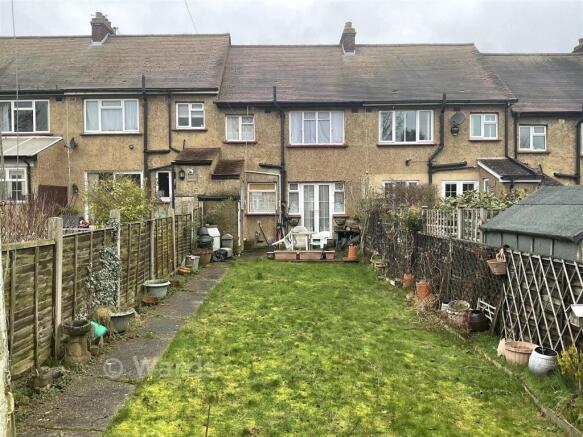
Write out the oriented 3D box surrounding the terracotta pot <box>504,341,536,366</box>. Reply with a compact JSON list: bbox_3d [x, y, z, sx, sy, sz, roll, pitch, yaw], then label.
[{"bbox_3d":[2.679,1.593,5.700,0.400,0.230,0.400,0,1,0],"label":"terracotta pot"}]

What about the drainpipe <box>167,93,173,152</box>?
[{"bbox_3d":[-4.297,-3.428,17.257,0.086,2.091,0.091,-1,1,0],"label":"drainpipe"}]

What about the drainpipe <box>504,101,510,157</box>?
[{"bbox_3d":[7.763,-3.235,17.550,0.140,2.020,0.140,0,1,0],"label":"drainpipe"}]

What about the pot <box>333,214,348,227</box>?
[{"bbox_3d":[1.761,0.083,17.550,0.440,0.340,0.280,0,1,0],"label":"pot"}]

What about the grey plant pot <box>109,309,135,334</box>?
[{"bbox_3d":[-2.199,1.340,6.354,0.304,0.259,0.304,-1,1,0],"label":"grey plant pot"}]

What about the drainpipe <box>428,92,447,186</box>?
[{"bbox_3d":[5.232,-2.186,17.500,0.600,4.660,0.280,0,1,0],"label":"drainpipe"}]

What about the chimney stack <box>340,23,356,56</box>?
[{"bbox_3d":[2.433,-7.602,21.112,0.507,1.404,1.370,-1,1,0],"label":"chimney stack"}]

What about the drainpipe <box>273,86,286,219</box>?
[{"bbox_3d":[-0.419,-2.043,17.500,0.420,5.400,0.280,0,1,0],"label":"drainpipe"}]

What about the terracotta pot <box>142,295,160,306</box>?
[{"bbox_3d":[-2.394,1.402,8.350,0.280,0.150,0.280,0,1,0],"label":"terracotta pot"}]

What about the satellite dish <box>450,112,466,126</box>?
[{"bbox_3d":[5.917,-3.515,17.300,0.520,0.500,0.300,0,1,30],"label":"satellite dish"}]

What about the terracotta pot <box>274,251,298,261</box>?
[{"bbox_3d":[-0.127,0.943,12.454,0.599,0.203,0.223,-1,1,0],"label":"terracotta pot"}]

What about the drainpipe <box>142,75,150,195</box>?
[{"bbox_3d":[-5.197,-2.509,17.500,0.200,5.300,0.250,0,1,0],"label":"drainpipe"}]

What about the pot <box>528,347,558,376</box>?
[{"bbox_3d":[2.604,1.478,5.046,0.279,0.254,0.279,0,1,0],"label":"pot"}]

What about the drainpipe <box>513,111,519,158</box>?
[{"bbox_3d":[7.974,-2.934,17.367,0.091,1.604,0.091,-1,1,0],"label":"drainpipe"}]

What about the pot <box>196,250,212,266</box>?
[{"bbox_3d":[-2.245,1.019,12.600,0.440,0.400,0.440,0,1,0],"label":"pot"}]

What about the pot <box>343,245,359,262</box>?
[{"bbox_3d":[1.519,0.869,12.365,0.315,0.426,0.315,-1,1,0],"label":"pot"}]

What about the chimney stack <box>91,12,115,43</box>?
[{"bbox_3d":[-8.095,-8.026,21.119,0.507,1.410,1.370,-1,1,0],"label":"chimney stack"}]

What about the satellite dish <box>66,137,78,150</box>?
[{"bbox_3d":[-7.644,-2.618,17.043,0.487,0.457,0.386,1,2,45],"label":"satellite dish"}]

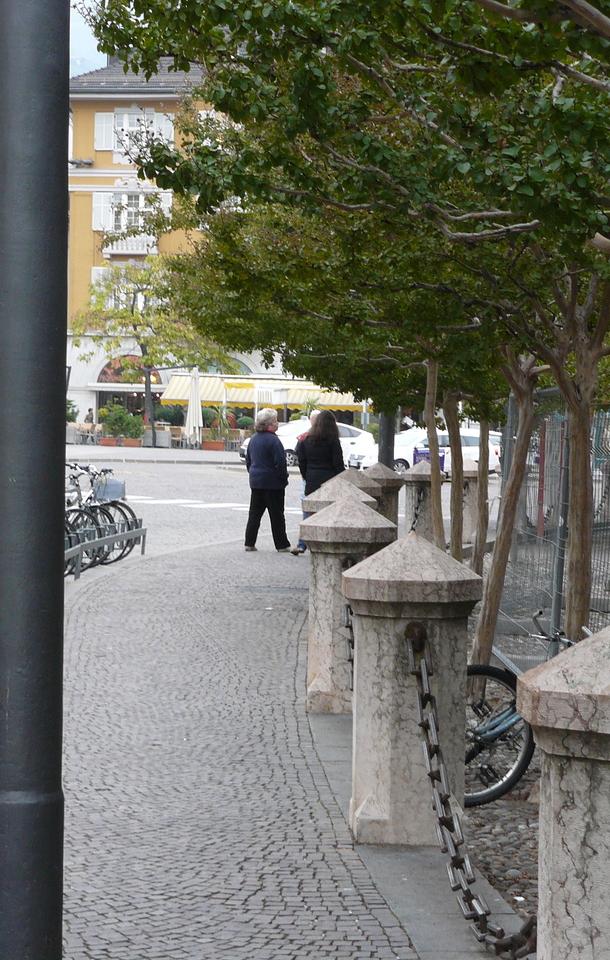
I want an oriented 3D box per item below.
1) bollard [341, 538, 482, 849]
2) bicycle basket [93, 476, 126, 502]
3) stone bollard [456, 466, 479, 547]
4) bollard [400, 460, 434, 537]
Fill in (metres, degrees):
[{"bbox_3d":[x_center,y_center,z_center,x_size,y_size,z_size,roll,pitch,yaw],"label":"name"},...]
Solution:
[{"bbox_3d":[0.404,0.793,9.066,0.543,1.175,0.543,1,2,-1],"label":"bollard"},{"bbox_3d":[-2.137,0.099,25.600,0.300,0.220,0.340,2,2,17],"label":"bicycle basket"},{"bbox_3d":[2.279,0.293,32.417,0.530,1.170,0.530,1,2,12],"label":"stone bollard"},{"bbox_3d":[1.439,0.346,28.517,0.530,1.170,0.530,1,2,9],"label":"bollard"}]

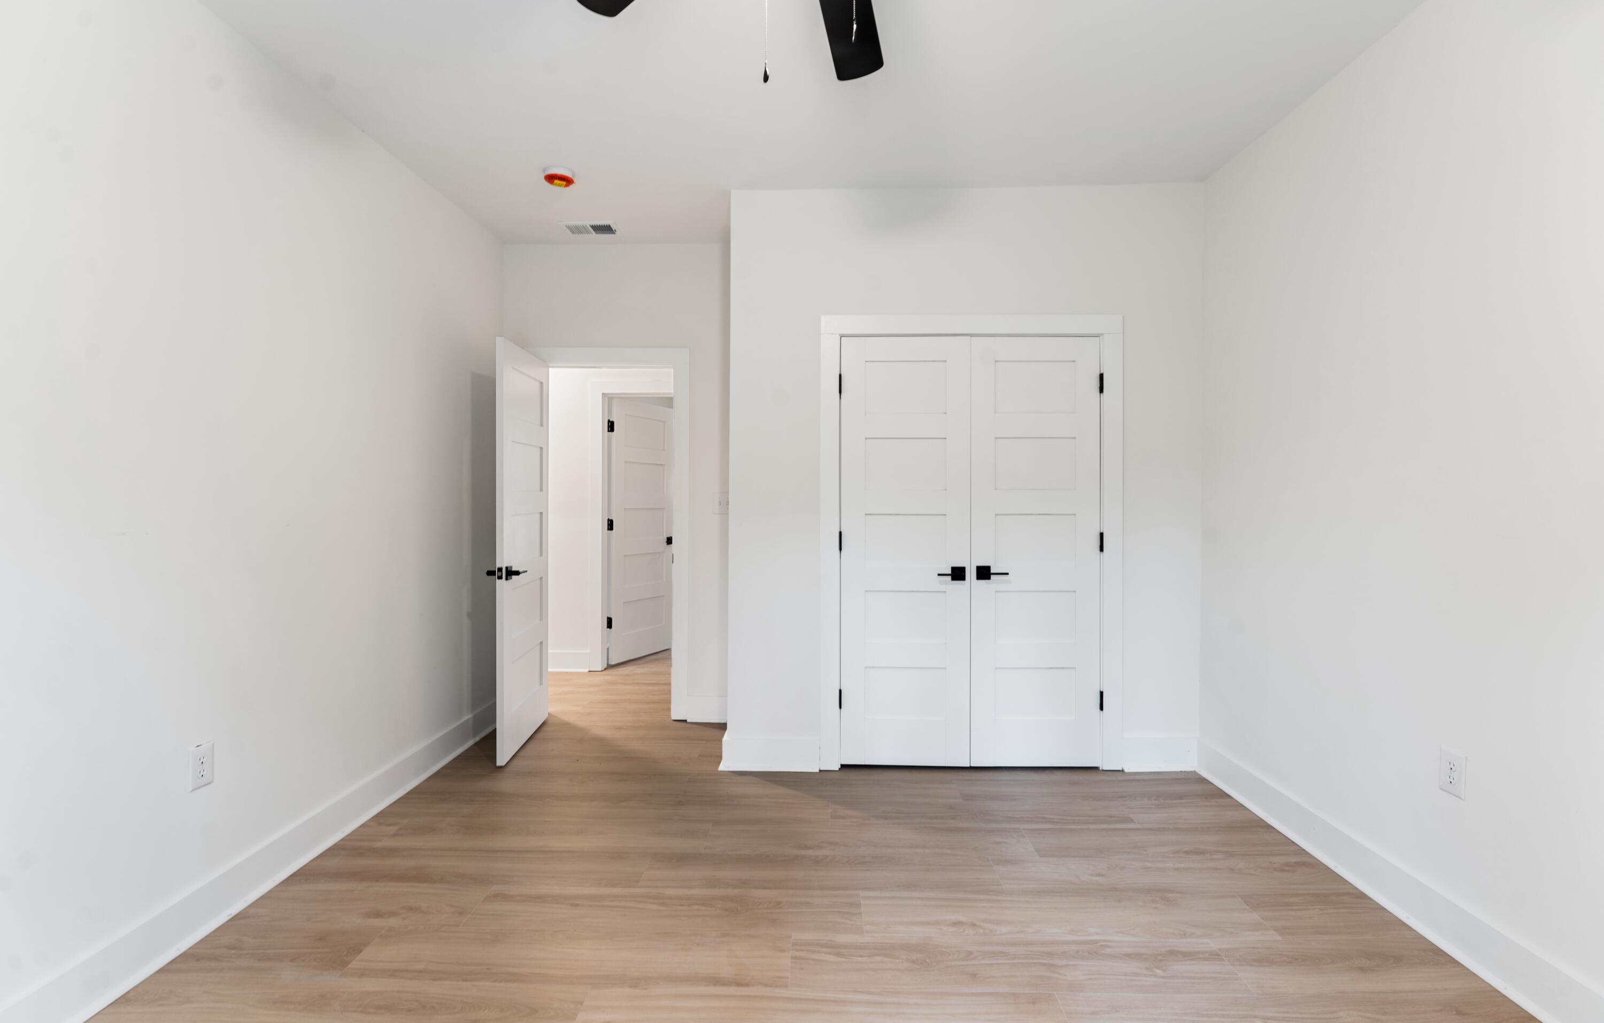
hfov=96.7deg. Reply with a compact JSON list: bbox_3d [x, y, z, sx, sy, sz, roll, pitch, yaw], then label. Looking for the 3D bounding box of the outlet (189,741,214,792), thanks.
[{"bbox_3d":[-1.790,0.759,2.131,0.008,0.121,0.078,0,1,1],"label":"outlet"}]

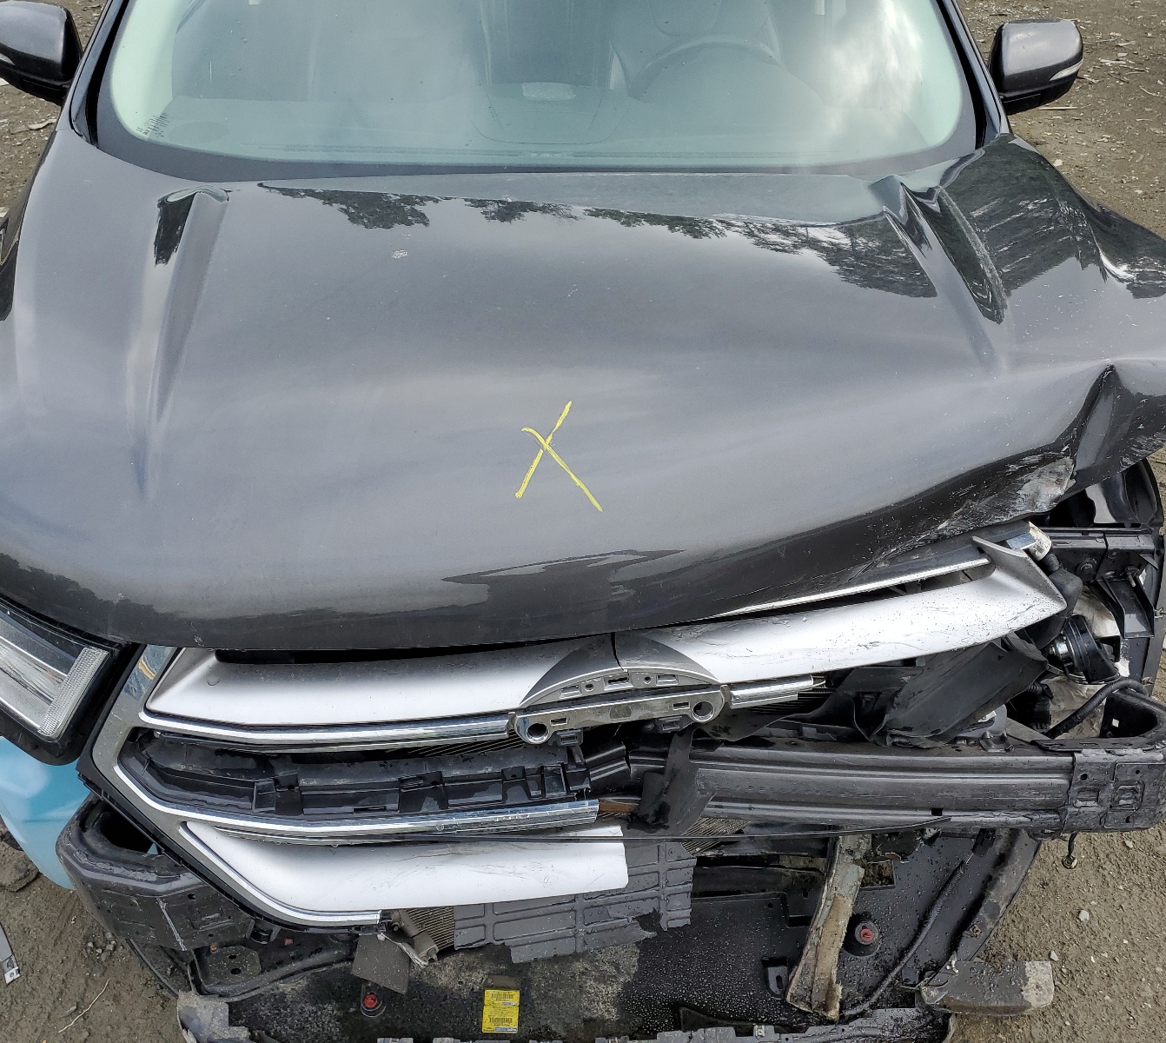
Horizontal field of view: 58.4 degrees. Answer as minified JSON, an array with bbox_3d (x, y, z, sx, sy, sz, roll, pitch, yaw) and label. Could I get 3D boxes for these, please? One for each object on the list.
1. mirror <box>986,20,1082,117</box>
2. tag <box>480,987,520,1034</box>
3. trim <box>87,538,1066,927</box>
[{"bbox_3d":[0.907,-0.927,2.145,0.225,0.180,0.145,-1,35,-4],"label":"mirror"},{"bbox_3d":[-0.113,0.678,1.444,0.049,0.002,0.061,0,35,-2],"label":"tag"},{"bbox_3d":[0.020,0.256,1.181,1.120,0.420,0.240,-3,35,-7],"label":"trim"}]

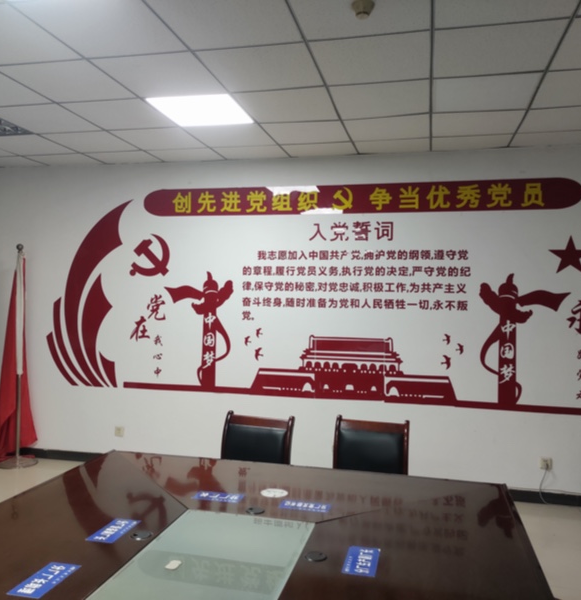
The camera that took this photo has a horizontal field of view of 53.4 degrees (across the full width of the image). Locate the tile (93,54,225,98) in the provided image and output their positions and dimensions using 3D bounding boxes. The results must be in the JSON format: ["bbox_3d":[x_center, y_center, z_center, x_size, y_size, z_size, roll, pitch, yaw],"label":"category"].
[{"bbox_3d":[-0.730,-1.282,3.295,0.594,0.020,0.594,1,0,13],"label":"tile"}]

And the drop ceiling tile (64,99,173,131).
[{"bbox_3d":[-1.172,-1.290,4.031,0.595,0.020,0.595,1,0,13],"label":"drop ceiling tile"}]

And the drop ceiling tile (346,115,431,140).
[{"bbox_3d":[0.715,-1.254,4.186,0.594,0.020,0.594,1,0,13],"label":"drop ceiling tile"}]

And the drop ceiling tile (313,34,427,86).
[{"bbox_3d":[0.438,-1.259,3.018,0.594,0.020,0.594,1,0,13],"label":"drop ceiling tile"}]

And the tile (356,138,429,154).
[{"bbox_3d":[0.831,-1.251,4.680,0.595,0.020,0.384,1,0,13],"label":"tile"}]

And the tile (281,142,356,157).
[{"bbox_3d":[0.243,-1.261,4.802,0.595,0.020,0.392,1,0,13],"label":"tile"}]

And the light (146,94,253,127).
[{"bbox_3d":[-0.588,-1.284,3.893,0.595,0.030,0.595,1,0,13],"label":"light"}]

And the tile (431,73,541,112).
[{"bbox_3d":[1.160,-1.242,3.463,0.595,0.020,0.595,1,0,13],"label":"tile"}]

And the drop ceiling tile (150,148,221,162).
[{"bbox_3d":[-0.923,-1.286,5.079,0.594,0.020,0.382,1,0,13],"label":"drop ceiling tile"}]

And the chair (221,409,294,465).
[{"bbox_3d":[-0.276,1.118,3.215,0.460,0.900,0.560,1,0,22],"label":"chair"}]

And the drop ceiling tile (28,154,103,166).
[{"bbox_3d":[-2.094,-1.306,5.341,0.595,0.020,0.379,1,0,13],"label":"drop ceiling tile"}]

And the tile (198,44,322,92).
[{"bbox_3d":[-0.143,-1.270,3.160,0.595,0.020,0.595,1,0,13],"label":"tile"}]

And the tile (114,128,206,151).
[{"bbox_3d":[-1.034,-1.286,4.590,0.595,0.020,0.595,1,0,13],"label":"tile"}]

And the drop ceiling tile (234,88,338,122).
[{"bbox_3d":[-0.008,-1.268,3.740,0.594,0.020,0.594,1,0,13],"label":"drop ceiling tile"}]

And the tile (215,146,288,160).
[{"bbox_3d":[-0.340,-1.274,4.940,0.595,0.020,0.392,1,0,13],"label":"tile"}]

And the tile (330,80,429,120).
[{"bbox_3d":[0.580,-1.256,3.617,0.595,0.020,0.595,1,0,13],"label":"tile"}]

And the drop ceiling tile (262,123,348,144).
[{"bbox_3d":[0.131,-1.265,4.324,0.594,0.020,0.594,1,0,13],"label":"drop ceiling tile"}]

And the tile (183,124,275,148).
[{"bbox_3d":[-0.450,-1.276,4.477,0.595,0.020,0.595,1,0,13],"label":"tile"}]

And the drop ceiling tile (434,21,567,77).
[{"bbox_3d":[1.019,-1.246,2.874,0.595,0.020,0.595,1,0,13],"label":"drop ceiling tile"}]

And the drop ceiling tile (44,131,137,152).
[{"bbox_3d":[-1.624,-1.298,4.727,0.595,0.020,0.595,1,0,13],"label":"drop ceiling tile"}]

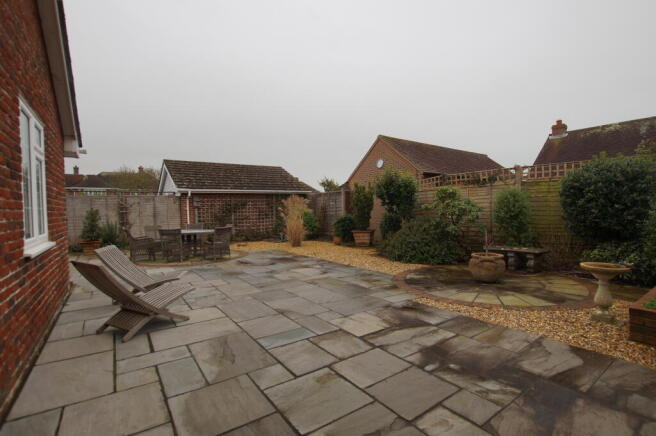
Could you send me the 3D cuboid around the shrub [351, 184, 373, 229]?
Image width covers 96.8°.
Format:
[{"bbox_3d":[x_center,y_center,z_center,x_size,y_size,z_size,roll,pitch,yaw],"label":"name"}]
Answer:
[{"bbox_3d":[1.255,-0.382,10.600,0.860,1.650,0.860,-1,1,0],"label":"shrub"}]

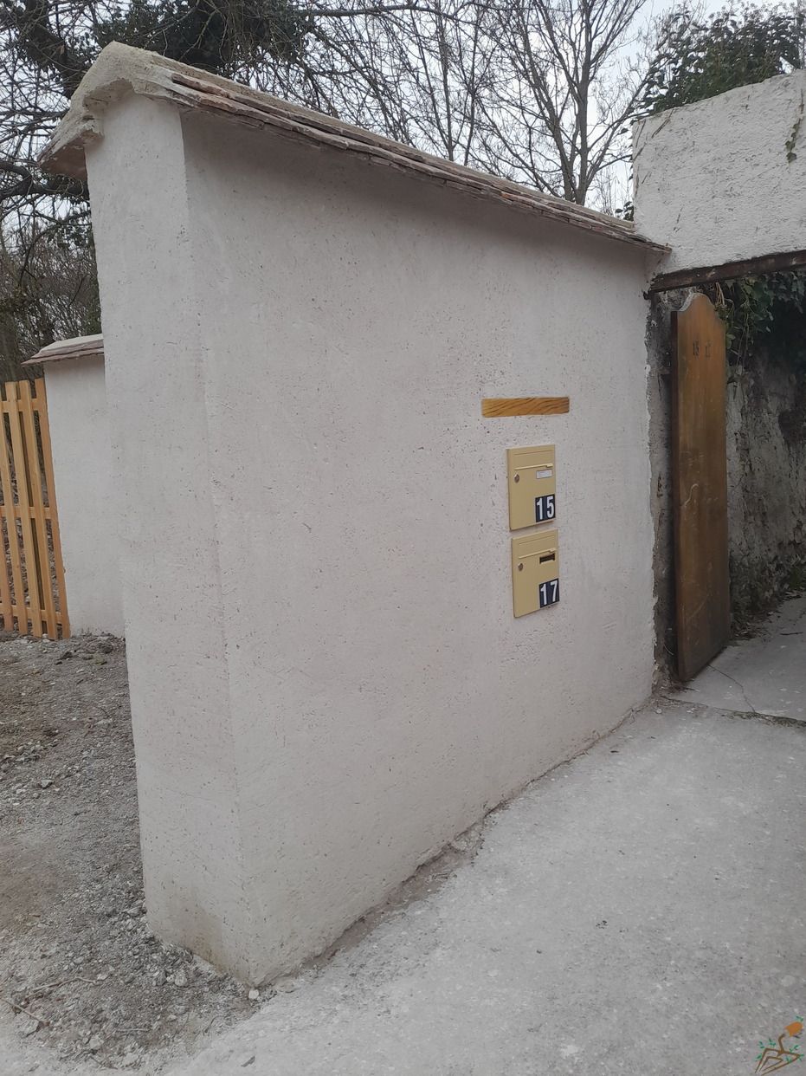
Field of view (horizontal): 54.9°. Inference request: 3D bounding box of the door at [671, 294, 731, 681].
[{"bbox_3d":[1.554,-0.282,4.032,0.040,1.920,0.736,2,7,40],"label":"door"}]

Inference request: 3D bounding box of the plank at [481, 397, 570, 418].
[{"bbox_3d":[0.460,-0.484,2.873,0.030,0.062,0.571,2,10,43],"label":"plank"}]

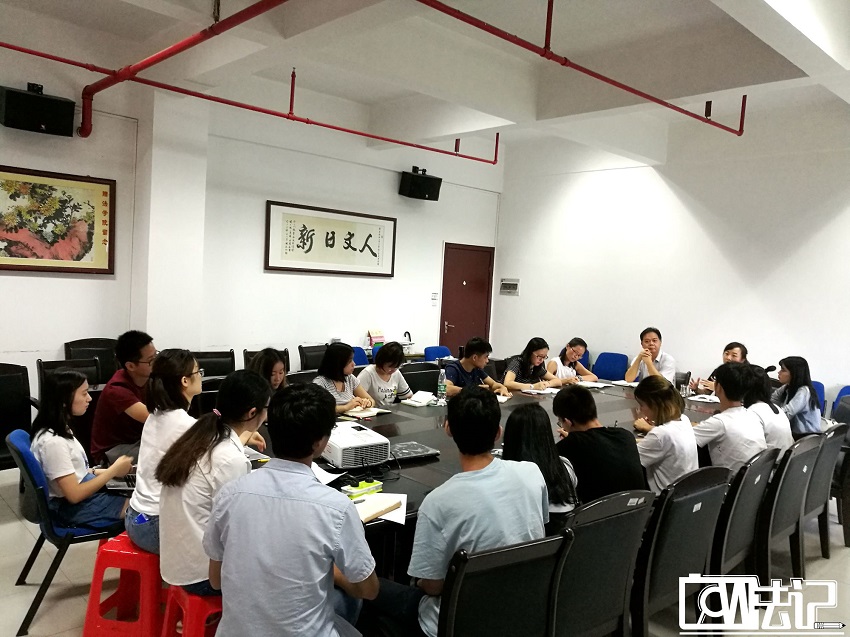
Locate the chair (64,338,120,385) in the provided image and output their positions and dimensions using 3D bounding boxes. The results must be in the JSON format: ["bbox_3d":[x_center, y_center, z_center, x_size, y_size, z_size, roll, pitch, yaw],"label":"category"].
[{"bbox_3d":[-2.781,0.629,5.692,0.570,0.880,0.600,0,6,-43],"label":"chair"}]

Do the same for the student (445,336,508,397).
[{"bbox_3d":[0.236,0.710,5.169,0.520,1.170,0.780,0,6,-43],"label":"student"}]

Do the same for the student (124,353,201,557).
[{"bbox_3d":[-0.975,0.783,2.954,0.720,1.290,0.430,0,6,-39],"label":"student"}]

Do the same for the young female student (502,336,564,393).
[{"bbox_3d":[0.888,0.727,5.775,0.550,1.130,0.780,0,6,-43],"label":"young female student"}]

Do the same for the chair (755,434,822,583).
[{"bbox_3d":[1.887,1.081,3.894,0.540,0.930,0.600,-1,6,-45],"label":"chair"}]

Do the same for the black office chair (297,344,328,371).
[{"bbox_3d":[-0.943,0.718,6.640,0.580,0.870,0.520,8,6,42],"label":"black office chair"}]

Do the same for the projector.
[{"bbox_3d":[-0.377,0.627,3.285,0.280,0.110,0.360,1,5,-36],"label":"projector"}]

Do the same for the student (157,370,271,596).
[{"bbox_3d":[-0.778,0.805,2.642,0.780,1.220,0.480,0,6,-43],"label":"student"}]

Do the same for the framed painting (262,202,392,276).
[{"bbox_3d":[-0.985,-0.842,7.364,1.729,0.715,0.045,0,6,-42],"label":"framed painting"}]

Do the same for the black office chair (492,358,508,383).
[{"bbox_3d":[0.945,0.833,6.156,0.550,0.870,0.600,0,6,-43],"label":"black office chair"}]

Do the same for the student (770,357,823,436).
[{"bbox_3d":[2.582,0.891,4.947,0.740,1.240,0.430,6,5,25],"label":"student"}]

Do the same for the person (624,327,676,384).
[{"bbox_3d":[2.108,0.728,6.227,0.520,1.310,0.820,7,5,35],"label":"person"}]

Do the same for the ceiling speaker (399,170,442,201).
[{"bbox_3d":[-0.055,-1.605,8.088,0.440,0.280,0.290,2,19,-26],"label":"ceiling speaker"}]

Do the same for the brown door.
[{"bbox_3d":[0.535,0.048,8.895,0.960,2.058,0.090,0,6,-42],"label":"brown door"}]

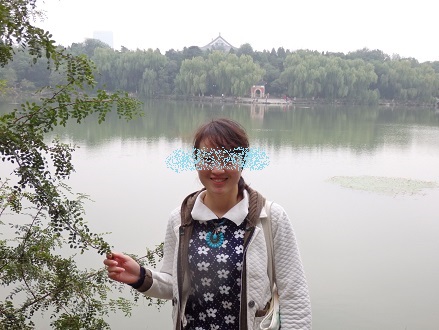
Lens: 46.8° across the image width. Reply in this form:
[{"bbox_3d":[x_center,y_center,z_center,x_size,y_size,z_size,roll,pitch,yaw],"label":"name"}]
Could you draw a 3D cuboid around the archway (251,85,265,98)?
[{"bbox_3d":[11.353,-21.691,150.889,4.000,3.800,1.800,2,8,4],"label":"archway"}]

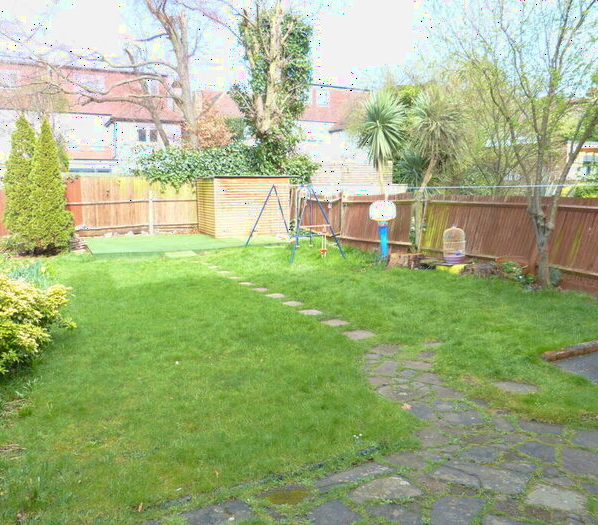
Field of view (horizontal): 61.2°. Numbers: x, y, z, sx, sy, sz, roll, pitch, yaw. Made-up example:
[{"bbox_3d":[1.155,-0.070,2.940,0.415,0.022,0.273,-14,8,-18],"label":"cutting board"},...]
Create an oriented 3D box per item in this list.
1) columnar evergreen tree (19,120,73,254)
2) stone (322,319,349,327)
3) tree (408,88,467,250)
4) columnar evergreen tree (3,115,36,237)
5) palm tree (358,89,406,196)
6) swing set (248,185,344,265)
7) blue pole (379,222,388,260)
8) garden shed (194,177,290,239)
[{"bbox_3d":[-6.528,-1.946,13.073,1.293,3.350,1.293,0,9,0],"label":"columnar evergreen tree"},{"bbox_3d":[0.463,0.779,6.408,0.290,0.045,0.280,-5,10,-29],"label":"stone"},{"bbox_3d":[3.458,-2.236,12.628,1.448,4.058,1.448,0,9,0],"label":"tree"},{"bbox_3d":[-7.253,-2.064,13.265,0.997,3.525,0.997,0,9,0],"label":"columnar evergreen tree"},{"bbox_3d":[2.030,-2.167,12.447,1.132,3.977,1.132,0,9,0],"label":"palm tree"},{"bbox_3d":[-0.190,-1.142,13.077,1.500,1.760,3.350,-5,10,-29],"label":"swing set"},{"bbox_3d":[1.948,-0.505,11.657,0.161,0.927,0.161,0,9,0],"label":"blue pole"},{"bbox_3d":[-1.862,-1.902,17.013,2.650,1.878,1.700,-5,10,-29],"label":"garden shed"}]

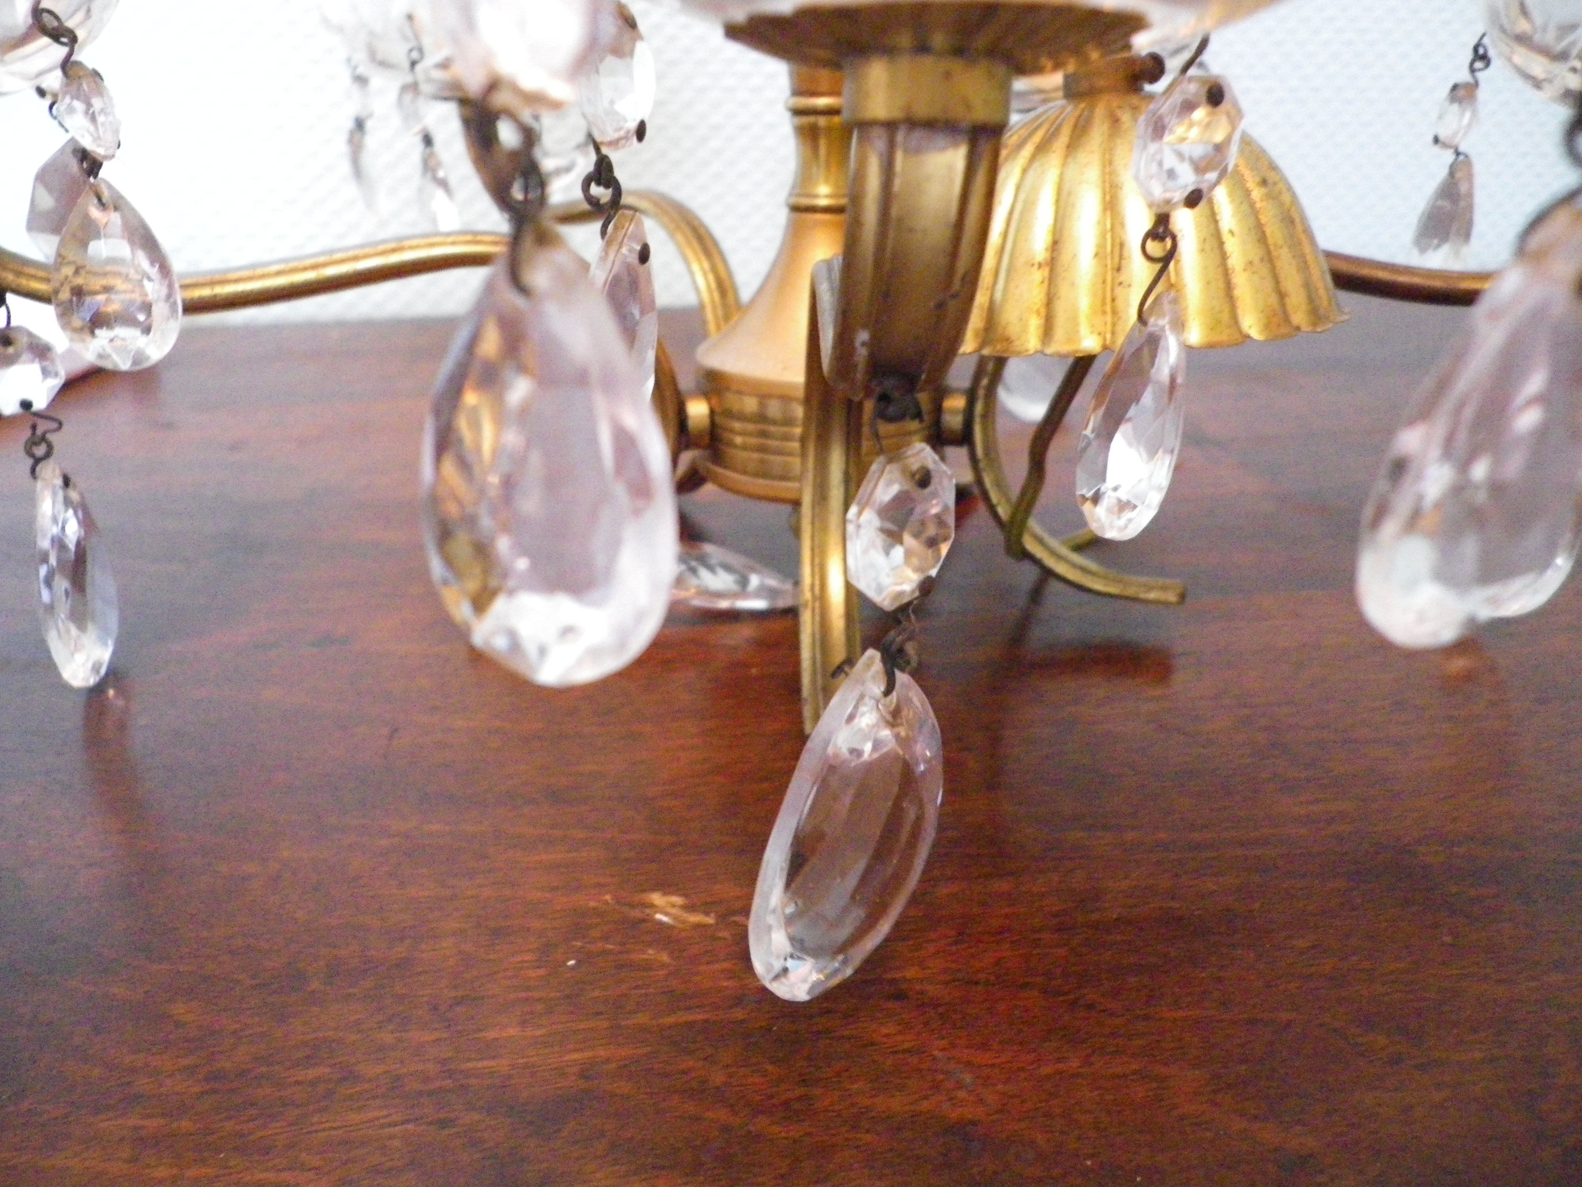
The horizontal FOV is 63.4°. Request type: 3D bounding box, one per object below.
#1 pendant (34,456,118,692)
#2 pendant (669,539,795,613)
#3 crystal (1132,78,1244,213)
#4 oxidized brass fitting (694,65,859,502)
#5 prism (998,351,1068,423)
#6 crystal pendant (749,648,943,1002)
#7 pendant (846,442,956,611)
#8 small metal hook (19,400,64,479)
[{"bbox_3d":[-0.114,-0.003,0.203,0.009,0.040,0.021,6,25,-1],"label":"pendant"},{"bbox_3d":[-0.017,-0.005,0.252,0.041,0.010,0.024,7,25,16],"label":"pendant"},{"bbox_3d":[0.057,-0.065,0.183,0.017,0.018,0.008,-10,25,-21],"label":"crystal"},{"bbox_3d":[0.006,-0.056,0.229,0.051,0.073,0.051,0,23,0],"label":"oxidized brass fitting"},{"bbox_3d":[0.065,-0.065,0.339,0.024,0.041,0.010,0,23,0],"label":"prism"},{"bbox_3d":[0.006,0.026,0.144,0.009,0.042,0.022,22,13,39],"label":"crystal pendant"},{"bbox_3d":[0.012,-0.007,0.136,0.017,0.018,0.008,-20,31,-39],"label":"pendant"},{"bbox_3d":[-0.113,-0.023,0.192,0.007,0.013,0.005,-15,27,-30],"label":"small metal hook"}]

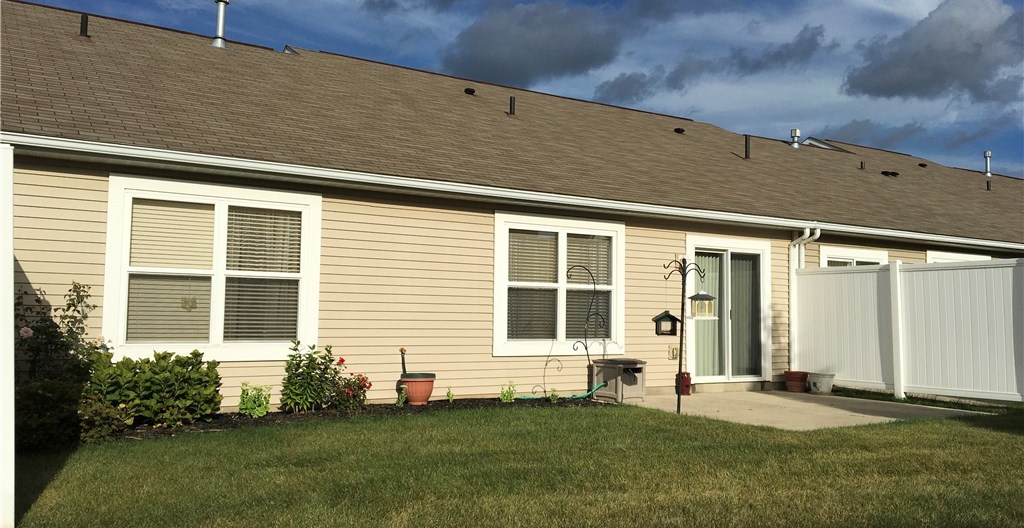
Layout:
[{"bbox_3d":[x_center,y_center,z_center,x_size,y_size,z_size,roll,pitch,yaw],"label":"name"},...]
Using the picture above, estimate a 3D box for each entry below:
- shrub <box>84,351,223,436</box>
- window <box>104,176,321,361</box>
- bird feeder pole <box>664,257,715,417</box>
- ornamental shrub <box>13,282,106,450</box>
[{"bbox_3d":[-3.315,1.131,7.913,1.300,0.710,0.800,3,-5,-33],"label":"shrub"},{"bbox_3d":[-2.993,0.091,8.784,2.137,1.815,0.100,3,-5,-33],"label":"window"},{"bbox_3d":[1.881,0.779,9.301,0.463,1.709,0.402,3,-4,-33],"label":"bird feeder pole"},{"bbox_3d":[-3.837,0.805,7.256,0.754,1.317,1.006,3,-4,-33],"label":"ornamental shrub"}]

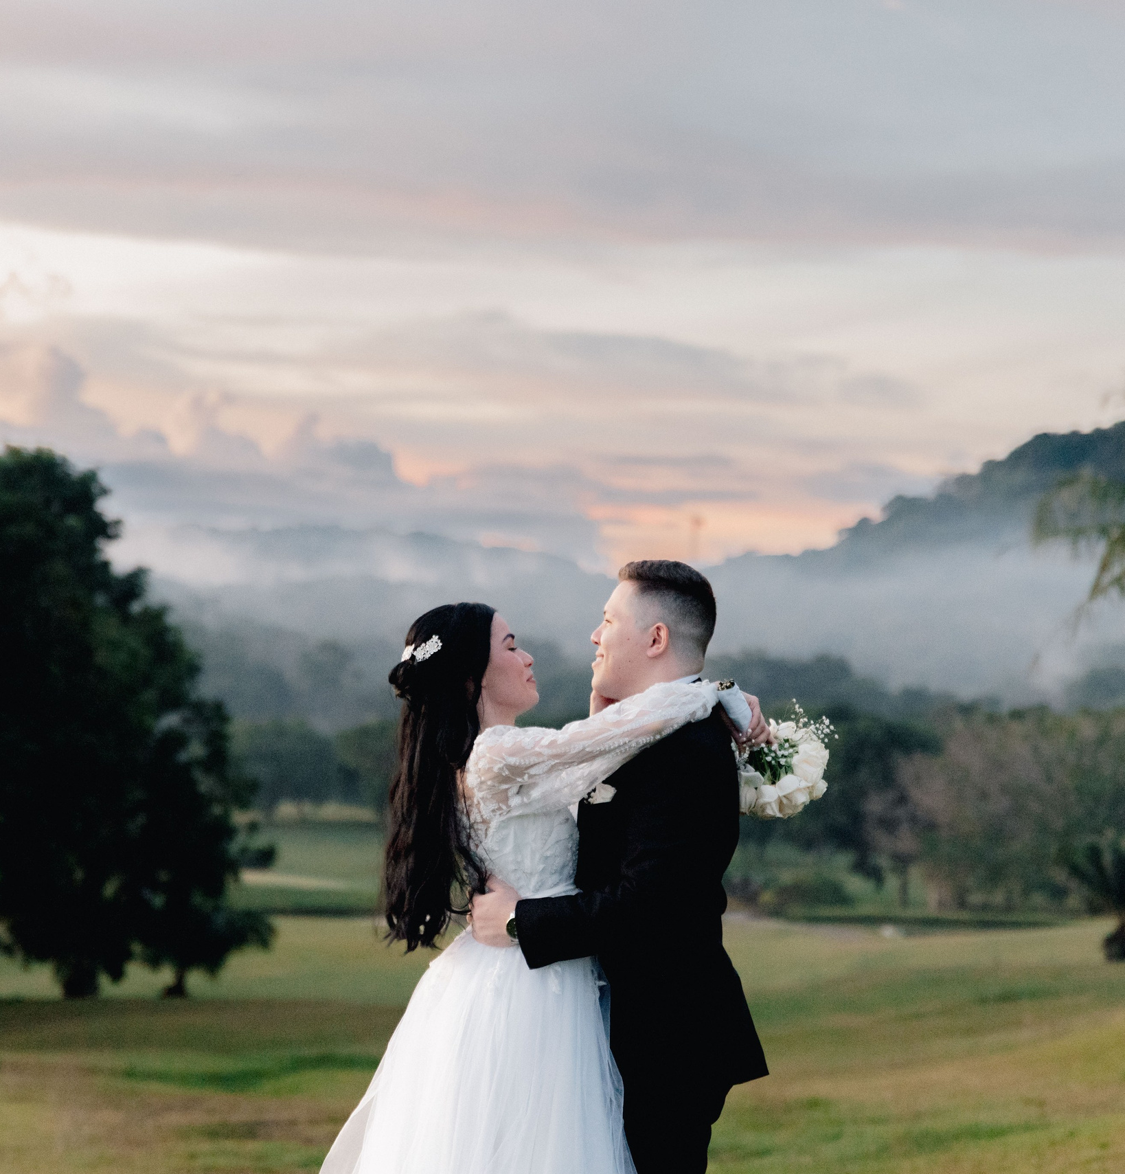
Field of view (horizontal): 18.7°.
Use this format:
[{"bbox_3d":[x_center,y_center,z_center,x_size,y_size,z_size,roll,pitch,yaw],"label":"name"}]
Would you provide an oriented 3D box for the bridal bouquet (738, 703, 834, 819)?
[{"bbox_3d":[0.381,0.295,6.100,0.230,0.240,0.230,-34,6,0],"label":"bridal bouquet"}]

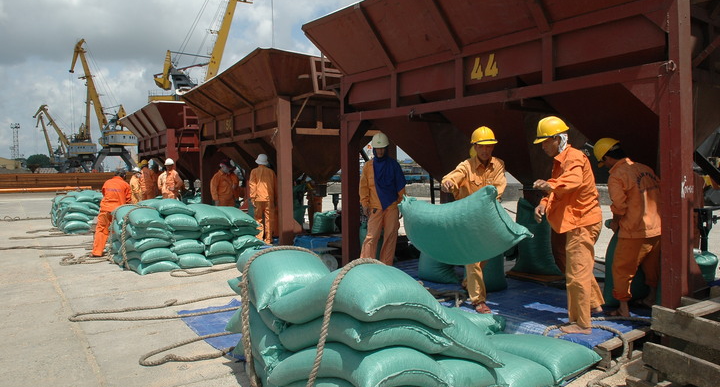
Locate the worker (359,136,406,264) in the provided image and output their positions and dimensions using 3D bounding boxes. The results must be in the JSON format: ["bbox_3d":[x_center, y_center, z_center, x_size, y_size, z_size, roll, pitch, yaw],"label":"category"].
[{"bbox_3d":[0.281,0.122,6.100,0.540,1.730,0.380,0,3,3],"label":"worker"}]

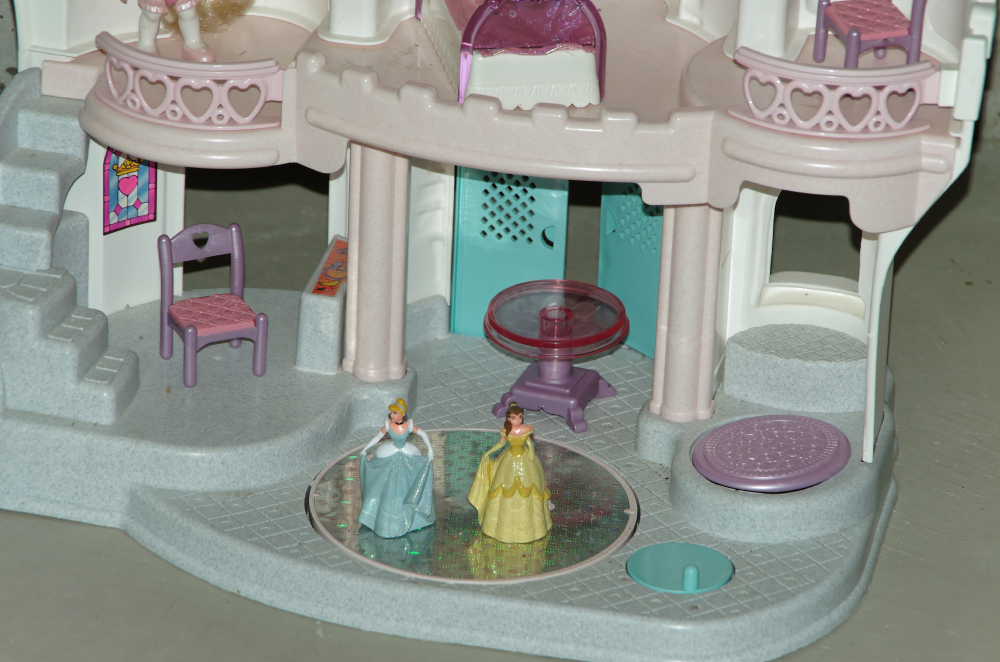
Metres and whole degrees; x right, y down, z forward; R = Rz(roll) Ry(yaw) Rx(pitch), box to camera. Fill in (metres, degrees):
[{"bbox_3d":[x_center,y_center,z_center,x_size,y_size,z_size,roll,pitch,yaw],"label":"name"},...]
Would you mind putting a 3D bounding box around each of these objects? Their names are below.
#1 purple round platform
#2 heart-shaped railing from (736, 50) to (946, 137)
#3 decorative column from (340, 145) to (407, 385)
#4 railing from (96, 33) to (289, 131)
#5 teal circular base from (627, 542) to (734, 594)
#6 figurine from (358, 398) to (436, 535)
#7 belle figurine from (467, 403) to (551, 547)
[{"bbox_3d":[0.170,0.077,3.502,0.099,0.010,0.099,-1,26,0],"label":"purple round platform"},{"bbox_3d":[0.205,-0.148,3.457,0.125,0.042,0.034,4,27,4],"label":"heart-shaped railing"},{"bbox_3d":[-0.078,-0.053,3.562,0.040,0.172,0.036,7,27,10],"label":"decorative column"},{"bbox_3d":[-0.202,-0.156,3.523,0.124,0.043,0.036,10,28,15],"label":"railing"},{"bbox_3d":[0.111,0.140,3.438,0.066,0.018,0.066,2,27,-1],"label":"teal circular base"},{"bbox_3d":[-0.063,0.080,3.455,0.049,0.087,0.039,4,27,4],"label":"figurine"},{"bbox_3d":[0.007,0.083,3.457,0.052,0.086,0.044,2,27,0],"label":"belle figurine"}]

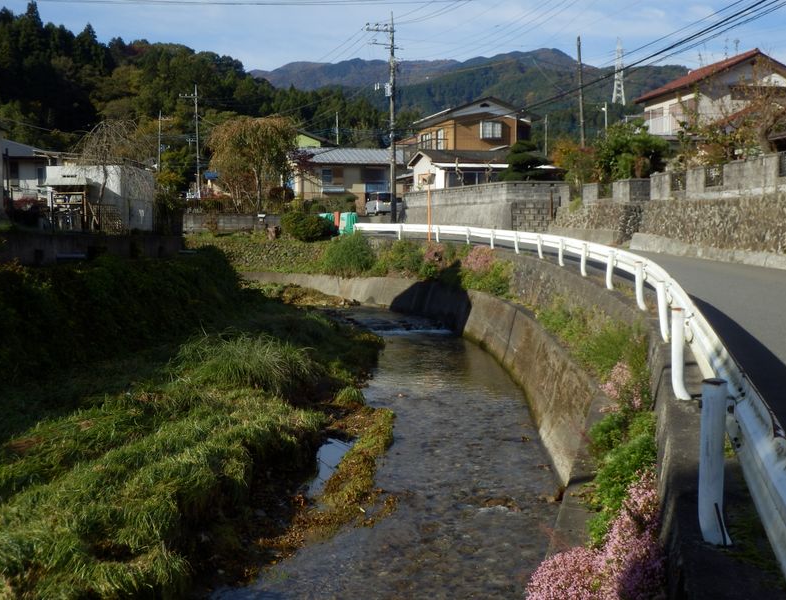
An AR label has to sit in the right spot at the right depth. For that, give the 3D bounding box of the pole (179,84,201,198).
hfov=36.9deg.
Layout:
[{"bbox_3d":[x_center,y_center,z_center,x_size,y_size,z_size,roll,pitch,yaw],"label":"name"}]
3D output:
[{"bbox_3d":[-16.838,-13.096,98.000,1.650,9.800,0.450,-2,4,-20],"label":"pole"}]

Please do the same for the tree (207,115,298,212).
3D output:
[{"bbox_3d":[-7.990,-7.760,67.000,5.100,5.600,4.900,0,3,0],"label":"tree"}]

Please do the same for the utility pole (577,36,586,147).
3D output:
[{"bbox_3d":[12.400,-12.250,77.000,0.320,10.000,0.320,-3,4,0],"label":"utility pole"}]

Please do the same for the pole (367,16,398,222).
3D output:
[{"bbox_3d":[-0.560,-9.570,63.000,1.650,11.300,0.700,-1,3,-15],"label":"pole"}]

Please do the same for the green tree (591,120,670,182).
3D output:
[{"bbox_3d":[10.320,-6.170,51.000,3.300,3.200,3.100,0,3,0],"label":"green tree"}]

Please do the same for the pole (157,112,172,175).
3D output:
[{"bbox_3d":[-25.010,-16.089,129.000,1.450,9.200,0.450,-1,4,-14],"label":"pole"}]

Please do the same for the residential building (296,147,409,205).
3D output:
[{"bbox_3d":[-3.590,-9.265,91.000,8.300,5.000,7.200,-2,4,-18],"label":"residential building"}]

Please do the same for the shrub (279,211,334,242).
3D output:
[{"bbox_3d":[-4.183,-3.579,57.000,2.600,1.500,2.200,0,4,0],"label":"shrub"}]

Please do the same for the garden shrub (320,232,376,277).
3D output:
[{"bbox_3d":[-2.050,-2.050,53.000,2.500,2.000,2.300,0,3,0],"label":"garden shrub"}]

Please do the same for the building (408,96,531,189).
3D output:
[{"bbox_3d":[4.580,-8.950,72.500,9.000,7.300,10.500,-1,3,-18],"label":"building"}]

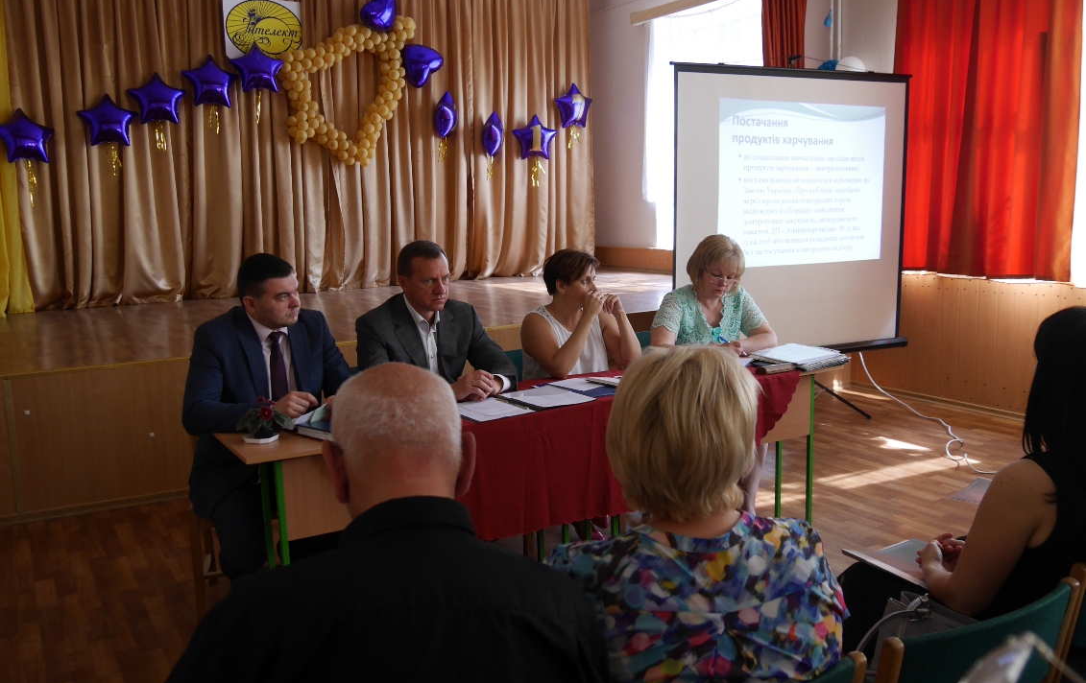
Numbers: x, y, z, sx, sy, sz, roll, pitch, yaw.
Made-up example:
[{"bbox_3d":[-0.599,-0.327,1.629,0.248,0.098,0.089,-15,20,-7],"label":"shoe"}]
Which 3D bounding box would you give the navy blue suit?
[{"bbox_3d":[-0.923,0.412,3.194,0.570,1.040,0.650,-6,10,-27],"label":"navy blue suit"}]

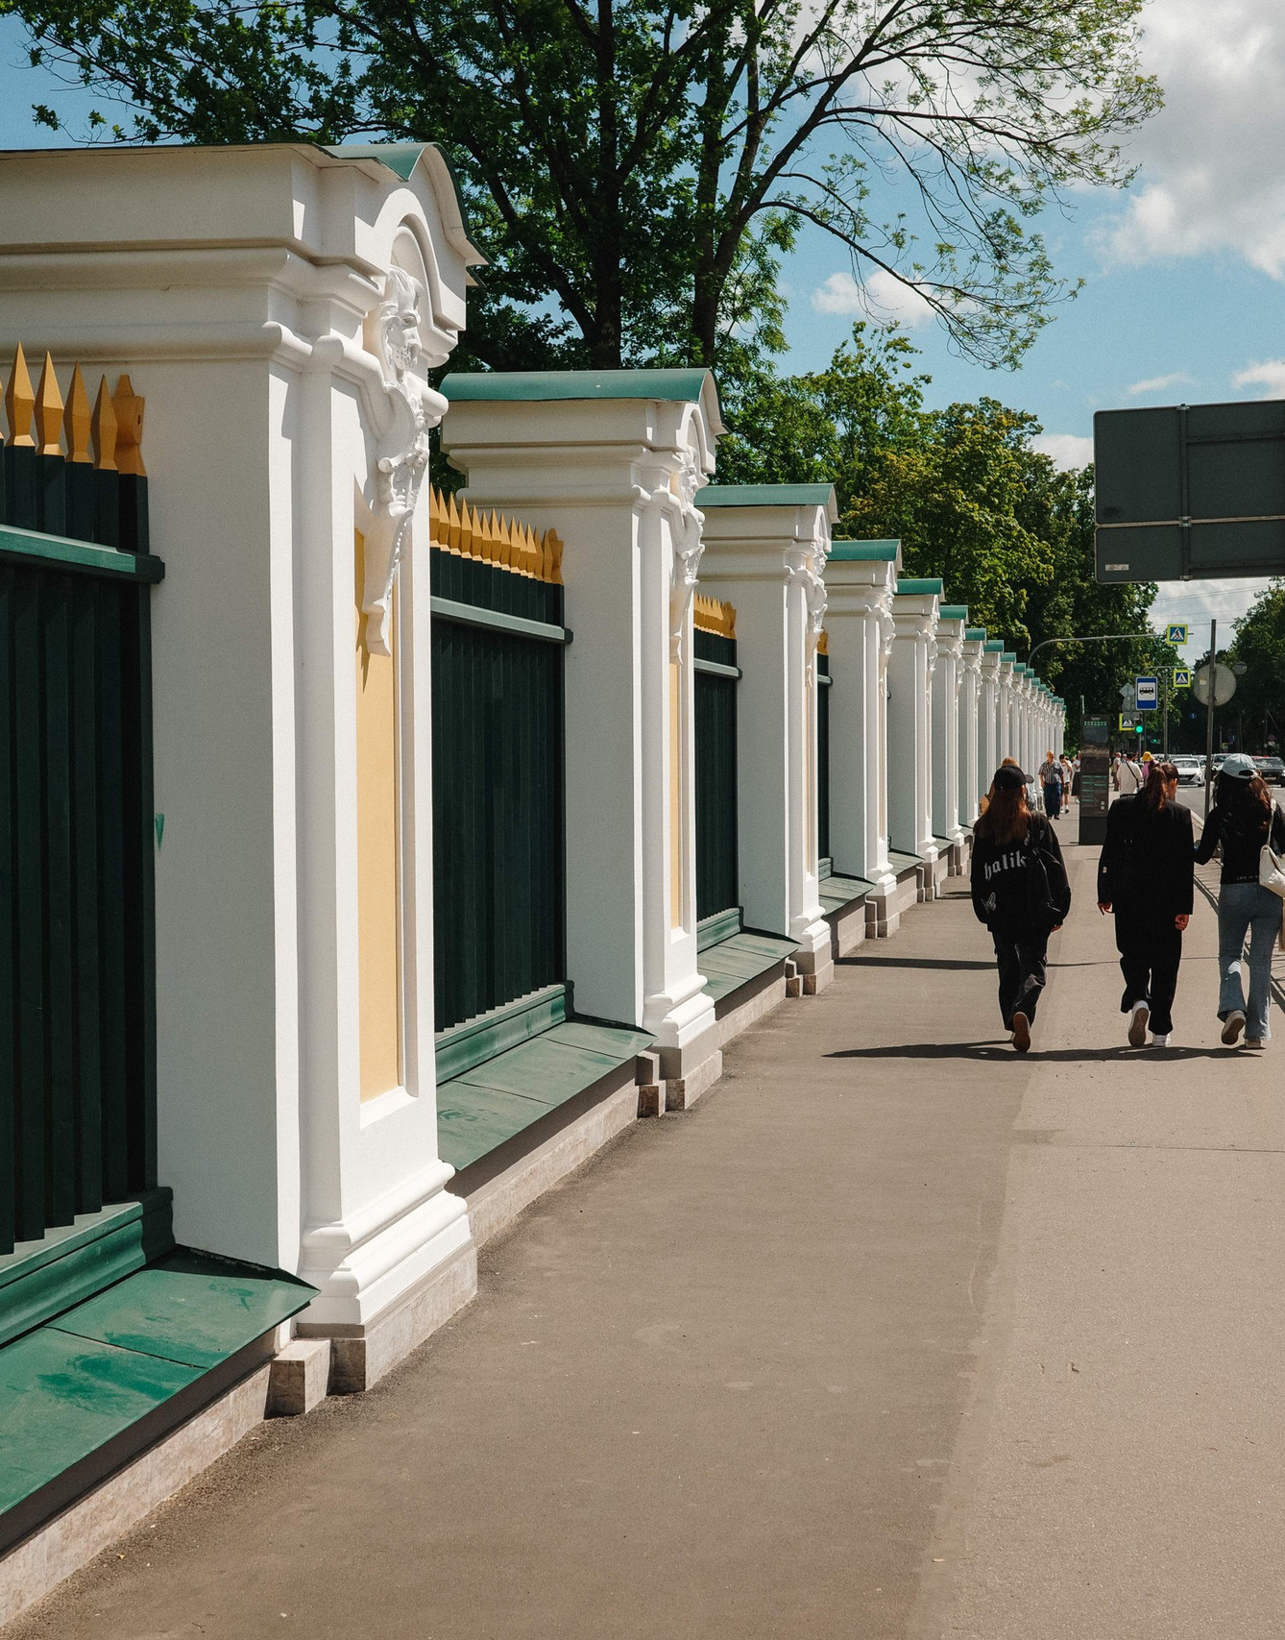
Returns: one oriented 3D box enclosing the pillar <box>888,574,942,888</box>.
[{"bbox_3d":[2.747,-0.950,31.168,1.340,3.622,1.800,0,1,9],"label":"pillar"}]

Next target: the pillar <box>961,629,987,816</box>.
[{"bbox_3d":[4.713,-1.226,42.698,1.340,3.600,1.800,0,1,9],"label":"pillar"}]

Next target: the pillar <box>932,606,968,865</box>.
[{"bbox_3d":[3.722,-1.092,36.884,1.340,3.620,1.800,0,1,9],"label":"pillar"}]

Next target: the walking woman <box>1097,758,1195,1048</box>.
[{"bbox_3d":[2.938,0.490,15.950,0.555,1.687,0.500,0,1,10],"label":"walking woman"}]

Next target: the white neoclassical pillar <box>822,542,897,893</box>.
[{"bbox_3d":[1.731,-0.791,25.206,1.340,3.597,1.800,0,1,9],"label":"white neoclassical pillar"}]

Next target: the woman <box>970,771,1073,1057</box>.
[{"bbox_3d":[2.194,0.513,15.800,0.582,1.660,0.500,0,1,10],"label":"woman"}]

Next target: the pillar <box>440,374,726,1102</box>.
[{"bbox_3d":[-0.269,-0.447,13.480,1.340,3.537,1.800,0,1,9],"label":"pillar"}]

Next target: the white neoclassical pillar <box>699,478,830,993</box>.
[{"bbox_3d":[0.714,-0.605,19.245,1.340,3.525,1.800,0,1,9],"label":"white neoclassical pillar"}]

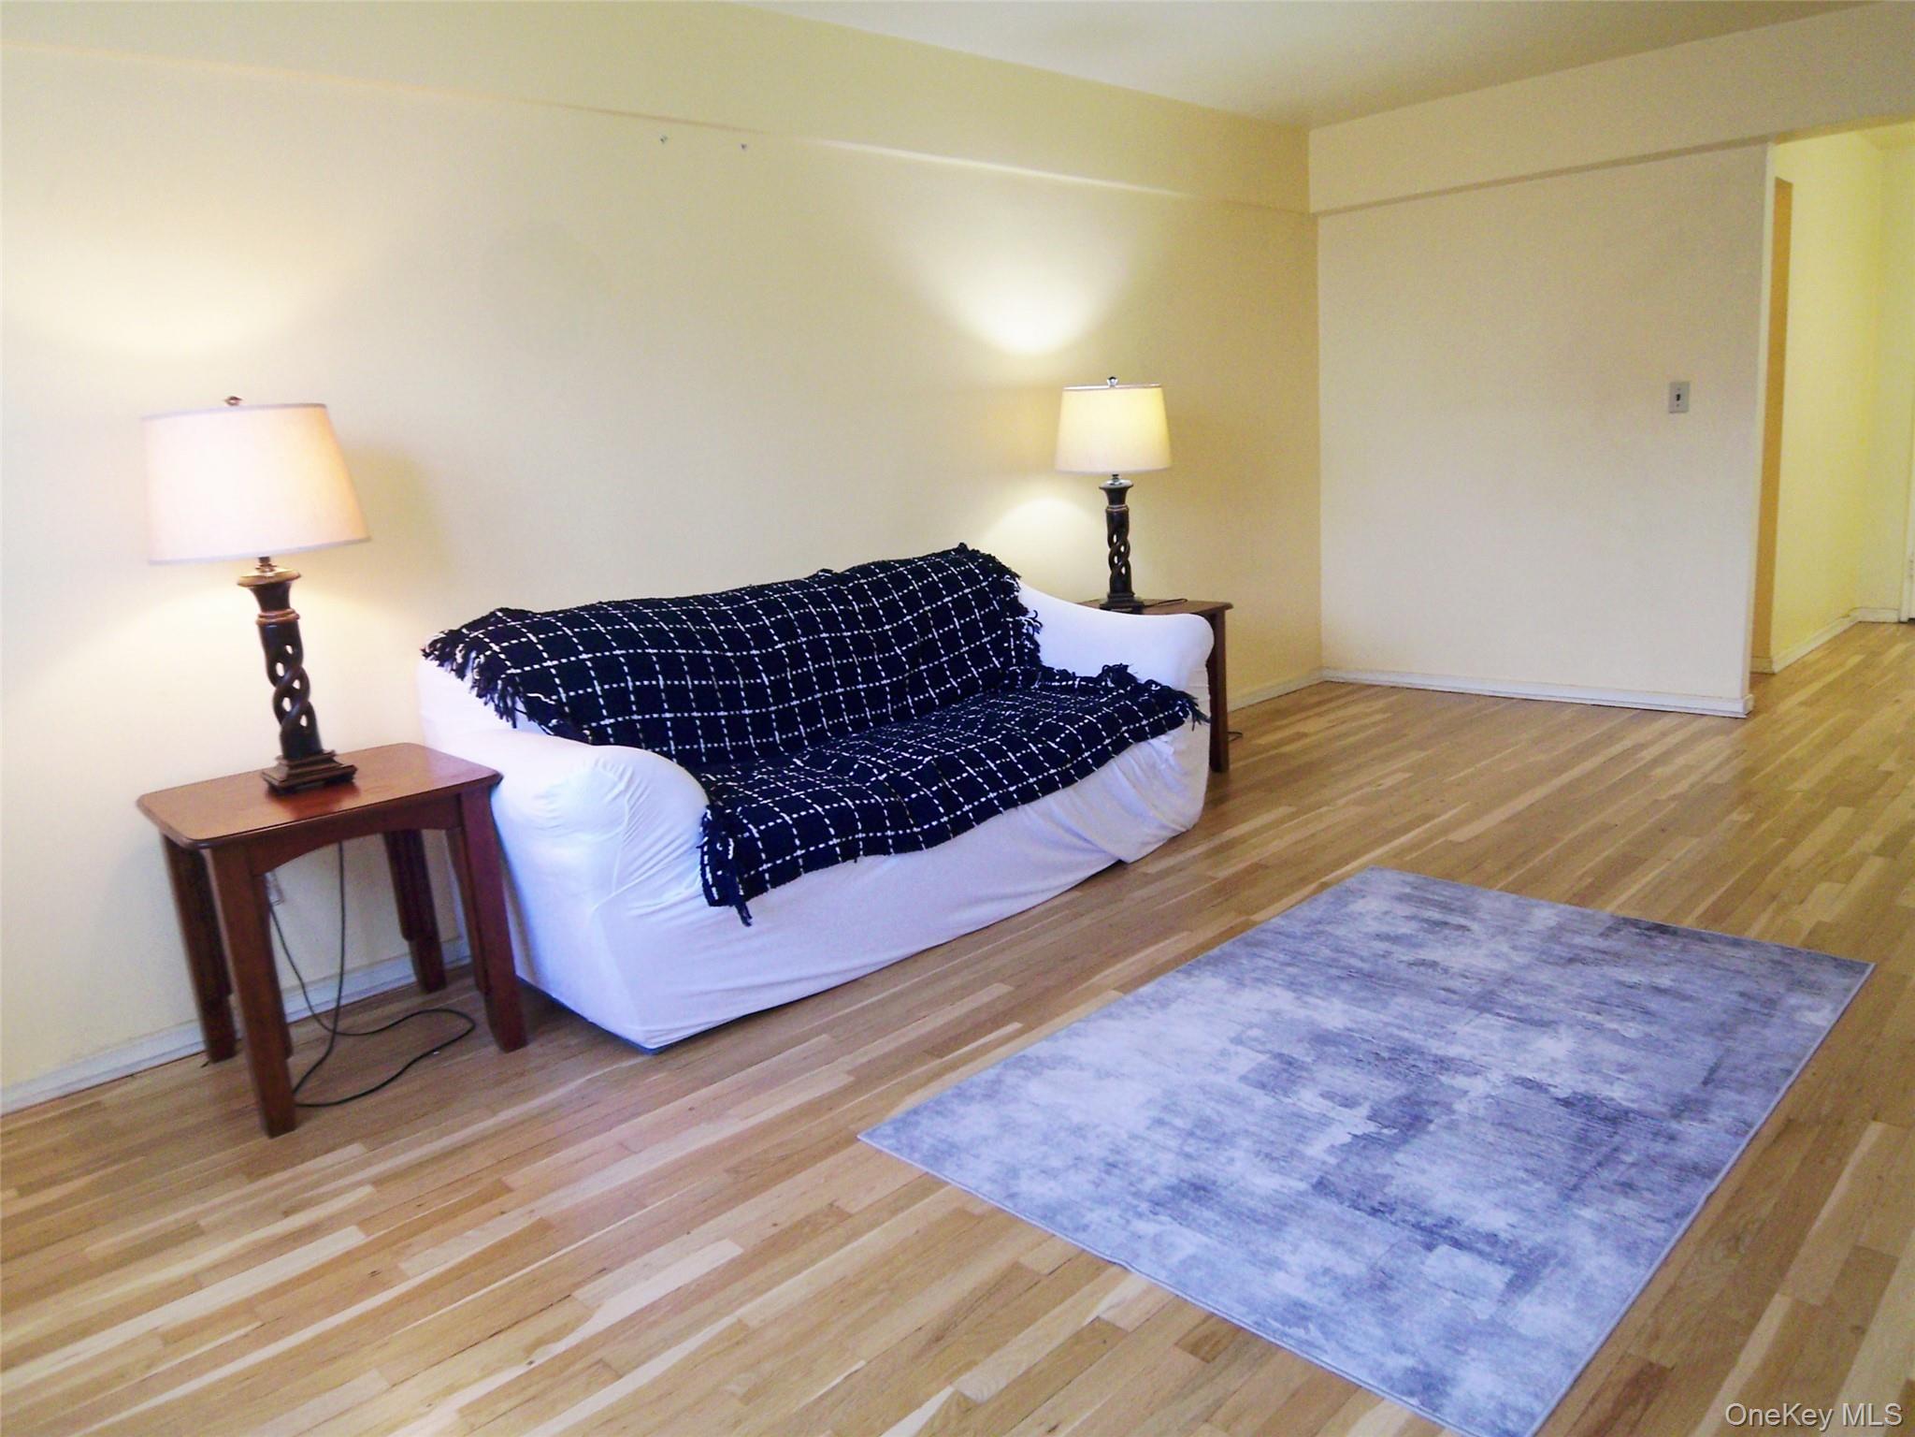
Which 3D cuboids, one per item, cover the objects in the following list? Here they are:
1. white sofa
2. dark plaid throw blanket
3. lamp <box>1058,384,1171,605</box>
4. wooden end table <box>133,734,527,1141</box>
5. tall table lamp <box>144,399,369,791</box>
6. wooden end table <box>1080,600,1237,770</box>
[{"bbox_3d":[-0.241,0.056,3.525,2.085,0.880,0.860,-15,17,-42],"label":"white sofa"},{"bbox_3d":[-0.269,-0.048,3.447,1.970,0.680,0.830,-15,17,-42],"label":"dark plaid throw blanket"},{"bbox_3d":[0.569,-0.798,4.529,0.400,0.807,0.400,-4,12,1],"label":"lamp"},{"bbox_3d":[-1.322,0.436,2.747,0.575,0.607,0.560,-15,17,-42],"label":"wooden end table"},{"bbox_3d":[-1.432,-0.260,2.660,0.400,0.807,0.400,-15,17,-42],"label":"tall table lamp"},{"bbox_3d":[0.596,-0.079,4.538,0.585,0.607,0.560,-15,17,-42],"label":"wooden end table"}]

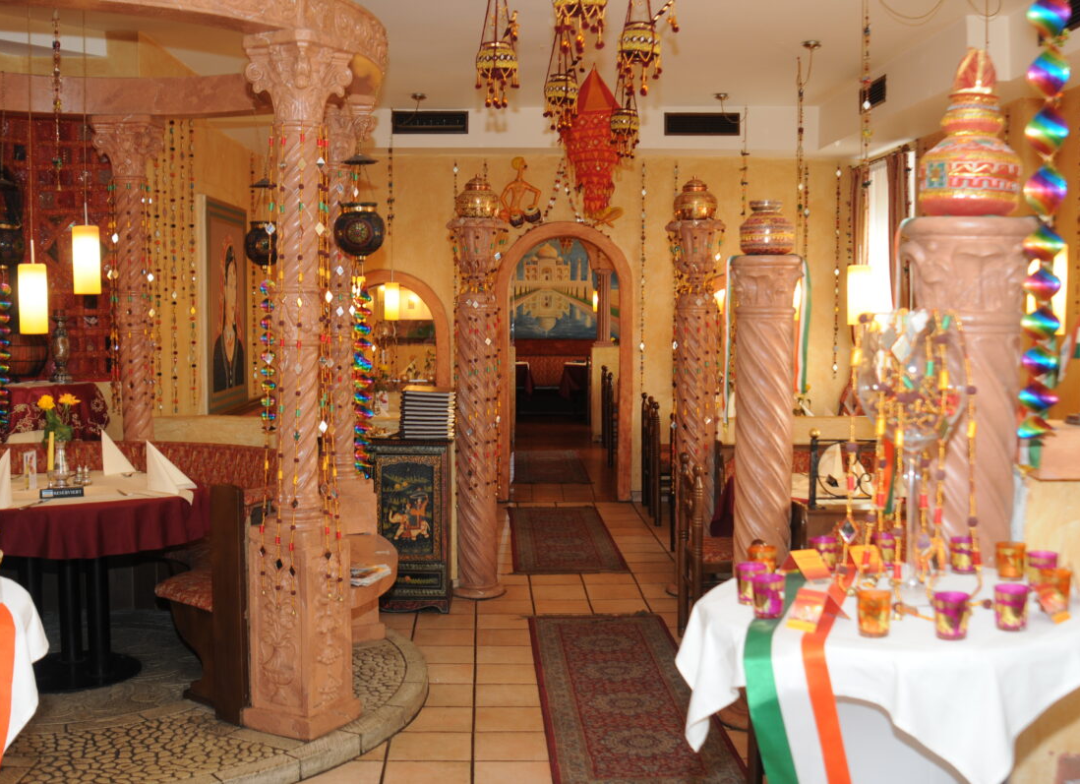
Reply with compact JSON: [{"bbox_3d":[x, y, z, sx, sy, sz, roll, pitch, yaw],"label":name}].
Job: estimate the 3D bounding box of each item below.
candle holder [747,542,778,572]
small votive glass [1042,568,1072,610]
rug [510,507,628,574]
[{"bbox_3d":[0.436,0.338,2.309,0.054,0.068,0.054,0,4,-3],"label":"candle holder"},{"bbox_3d":[0.919,0.353,2.103,0.054,0.068,0.054,0,4,-3],"label":"small votive glass"},{"bbox_3d":[0.149,1.017,8.404,0.710,0.010,2.410,0,4,-3],"label":"rug"}]

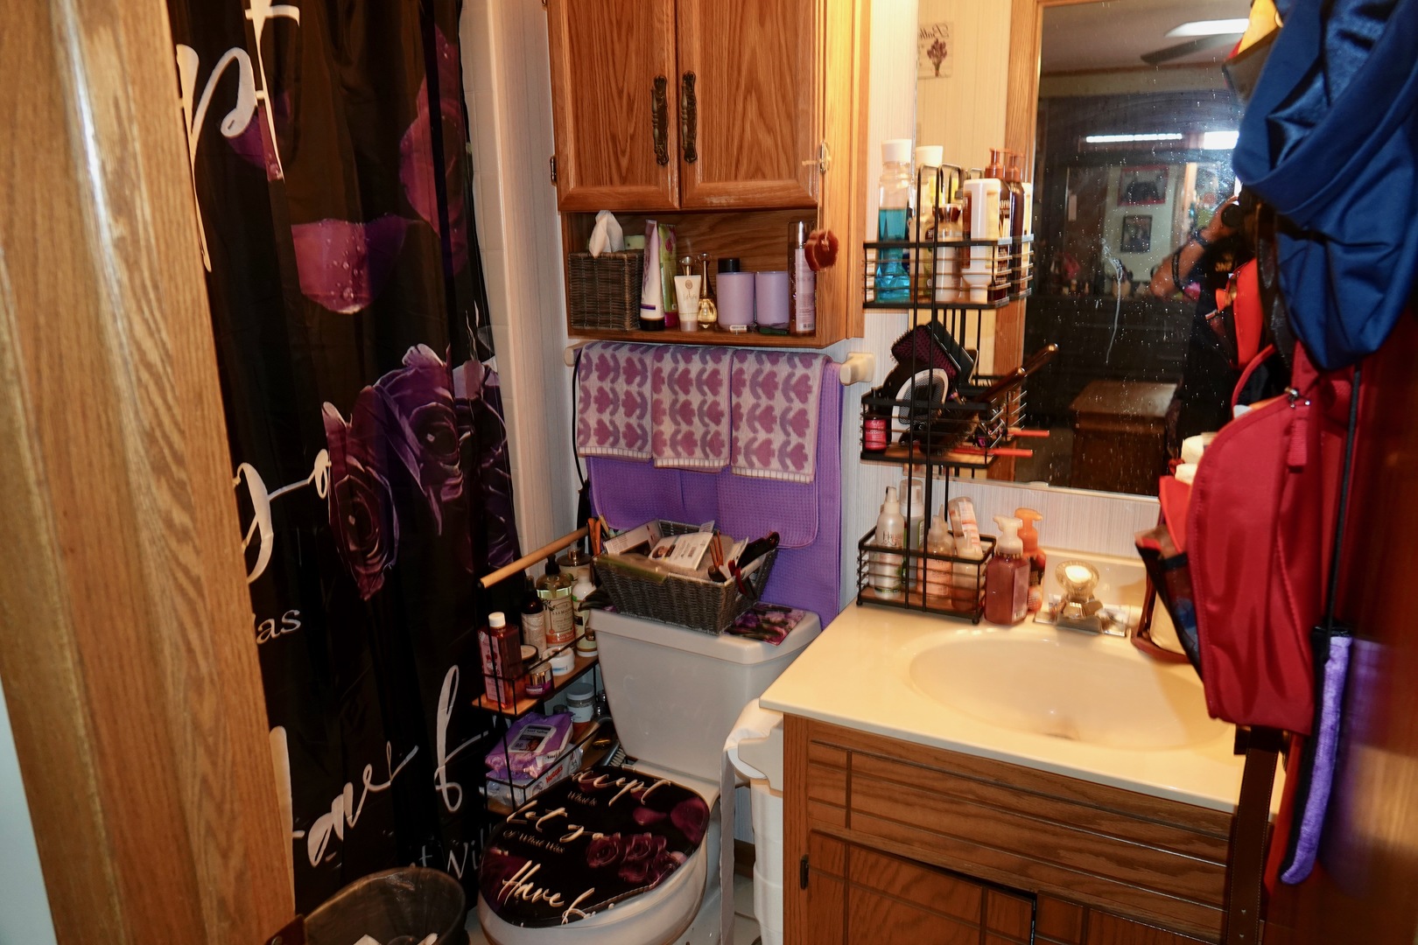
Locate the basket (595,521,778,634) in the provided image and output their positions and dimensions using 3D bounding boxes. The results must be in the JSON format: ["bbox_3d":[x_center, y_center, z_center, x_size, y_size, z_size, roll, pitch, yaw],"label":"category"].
[{"bbox_3d":[-0.046,0.220,1.889,0.300,0.130,0.220,8,17,31],"label":"basket"}]

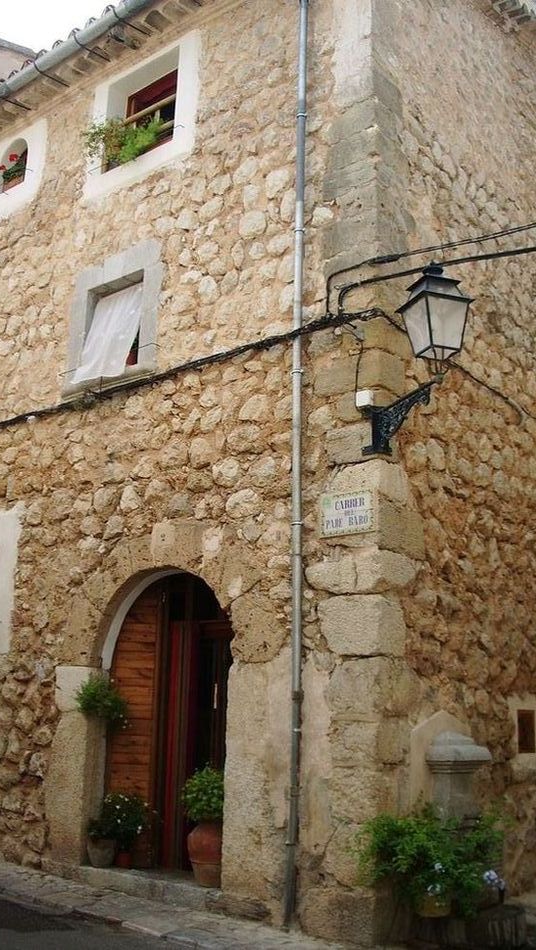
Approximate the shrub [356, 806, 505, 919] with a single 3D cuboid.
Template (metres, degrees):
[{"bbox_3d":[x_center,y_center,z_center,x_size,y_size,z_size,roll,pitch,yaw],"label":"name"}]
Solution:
[{"bbox_3d":[1.134,2.704,6.700,0.720,0.680,0.850,-10,-18,38],"label":"shrub"}]

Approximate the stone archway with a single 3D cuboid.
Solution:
[{"bbox_3d":[-0.879,2.062,8.864,2.955,3.275,0.370,-10,-18,38],"label":"stone archway"}]

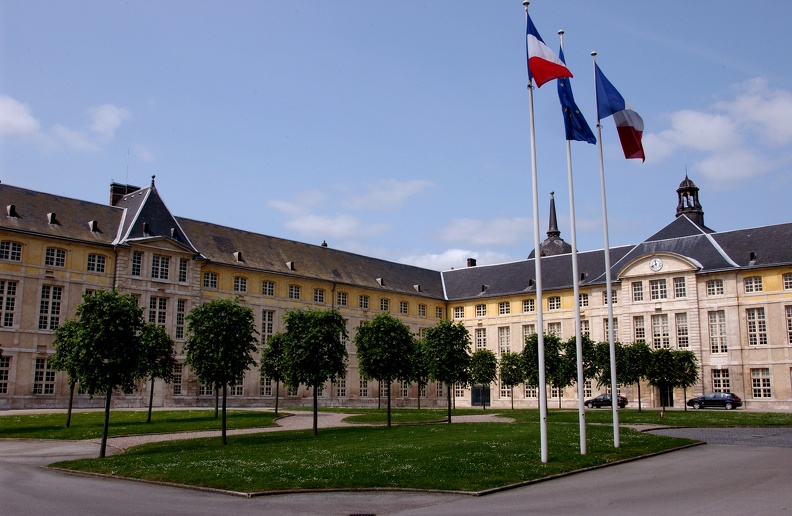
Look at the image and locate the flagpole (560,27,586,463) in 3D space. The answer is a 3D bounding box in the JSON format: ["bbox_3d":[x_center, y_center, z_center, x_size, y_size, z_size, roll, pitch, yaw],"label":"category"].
[{"bbox_3d":[4.920,-0.780,20.000,0.170,12.050,0.170,0,-11,0],"label":"flagpole"}]

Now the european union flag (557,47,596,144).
[{"bbox_3d":[5.200,-4.690,20.800,1.200,2.900,0.700,0,-11,0],"label":"european union flag"}]

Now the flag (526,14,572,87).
[{"bbox_3d":[4.150,-5.600,19.500,1.350,2.200,0.700,0,-11,0],"label":"flag"}]

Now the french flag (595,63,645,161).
[{"bbox_3d":[6.900,-4.520,22.250,1.600,3.000,0.800,0,-11,0],"label":"french flag"}]

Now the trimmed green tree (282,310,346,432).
[{"bbox_3d":[-2.970,4.140,26.400,2.400,4.600,2.400,0,-11,0],"label":"trimmed green tree"}]

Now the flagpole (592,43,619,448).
[{"bbox_3d":[6.240,-0.570,21.450,0.170,12.050,0.170,0,-11,0],"label":"flagpole"}]

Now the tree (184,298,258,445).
[{"bbox_3d":[-5.650,3.660,23.500,2.400,4.720,2.400,0,-11,0],"label":"tree"}]

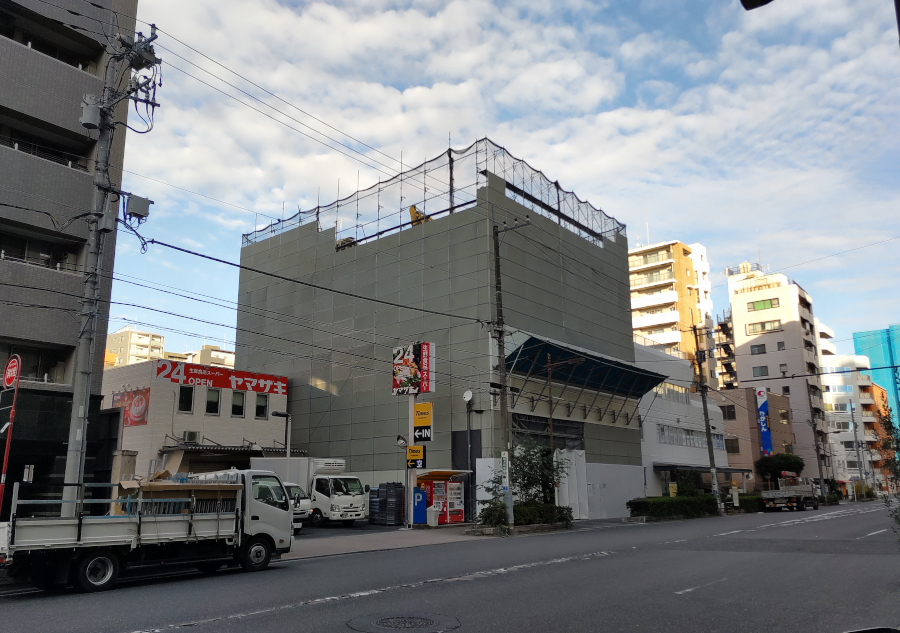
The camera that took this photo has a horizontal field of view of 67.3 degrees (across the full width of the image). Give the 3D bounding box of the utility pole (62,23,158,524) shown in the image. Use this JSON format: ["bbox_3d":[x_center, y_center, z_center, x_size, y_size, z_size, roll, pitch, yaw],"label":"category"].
[{"bbox_3d":[-7.585,-0.808,14.624,1.800,12.000,1.400,-12,-18,39],"label":"utility pole"}]

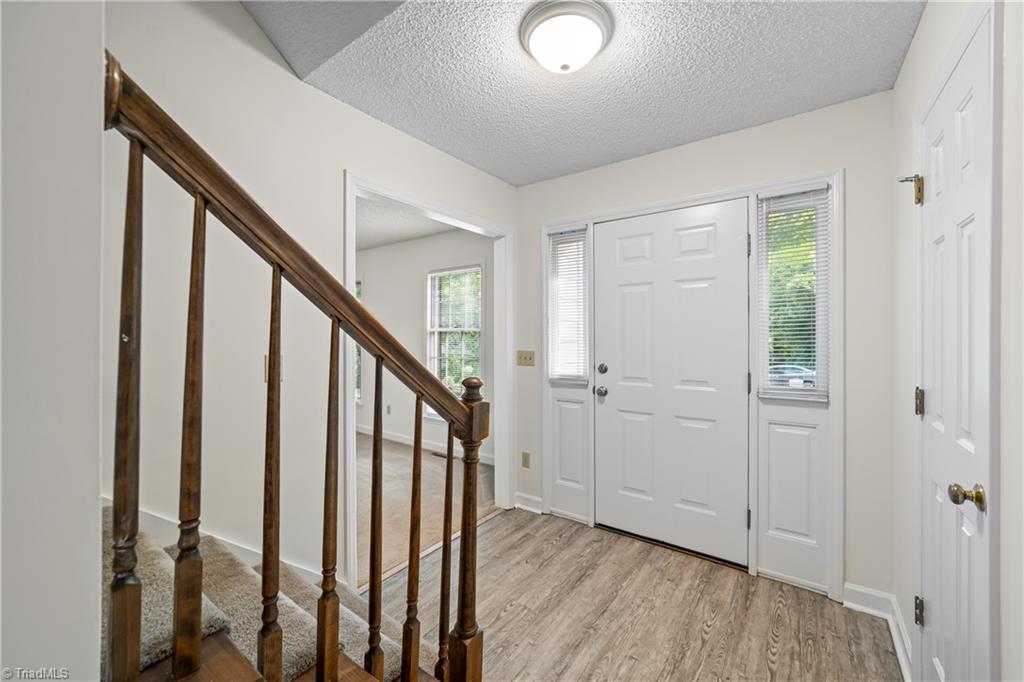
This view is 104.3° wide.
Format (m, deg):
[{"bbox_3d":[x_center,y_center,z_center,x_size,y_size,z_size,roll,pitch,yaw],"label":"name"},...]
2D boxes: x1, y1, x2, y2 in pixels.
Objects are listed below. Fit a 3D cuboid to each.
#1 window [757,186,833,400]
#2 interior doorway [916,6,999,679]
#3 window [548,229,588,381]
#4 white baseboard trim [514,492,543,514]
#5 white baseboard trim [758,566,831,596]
[{"bbox_3d":[1.443,-0.229,2.049,0.310,1.060,0.050,0,0,36],"label":"window"},{"bbox_3d":[1.284,0.251,1.147,0.070,2.070,0.690,0,0,36],"label":"interior doorway"},{"bbox_3d":[0.394,-0.238,2.806,0.310,1.045,0.050,0,0,36],"label":"window"},{"bbox_3d":[0.124,1.224,2.990,0.250,0.112,0.025,0,0,36],"label":"white baseboard trim"},{"bbox_3d":[1.460,1.259,2.078,0.300,0.045,0.020,0,0,36],"label":"white baseboard trim"}]

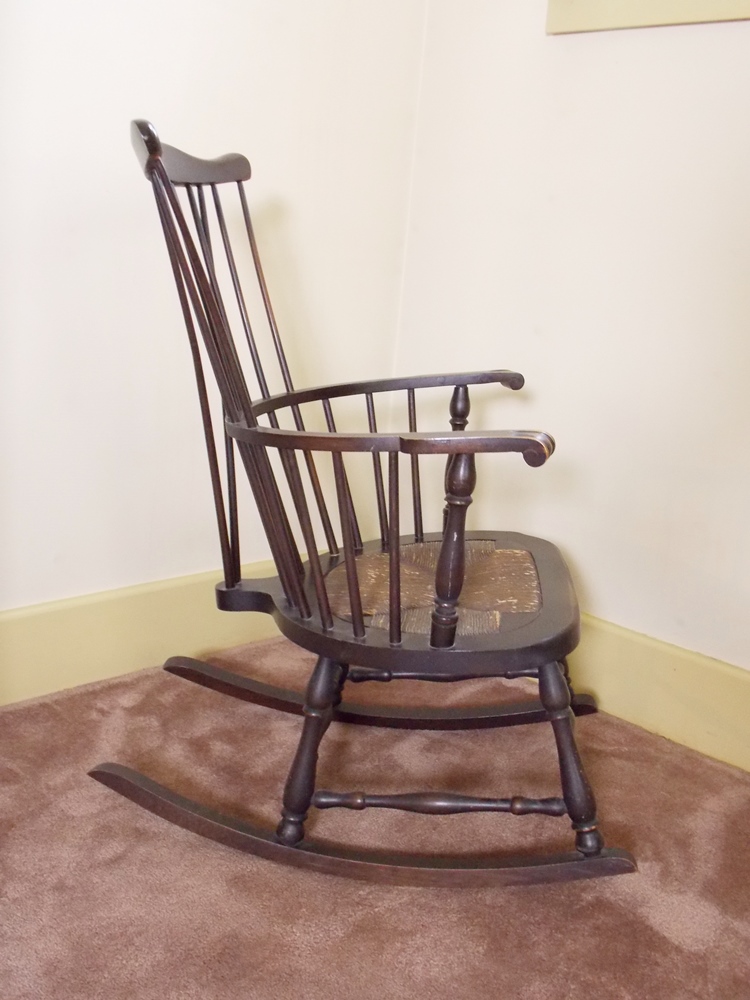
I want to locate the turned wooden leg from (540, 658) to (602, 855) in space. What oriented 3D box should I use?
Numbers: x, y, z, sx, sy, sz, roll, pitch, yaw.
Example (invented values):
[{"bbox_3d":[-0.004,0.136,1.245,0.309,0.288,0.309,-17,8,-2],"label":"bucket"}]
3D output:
[{"bbox_3d":[0.265,0.348,1.321,0.041,0.279,0.041,-11,1,4],"label":"turned wooden leg"}]

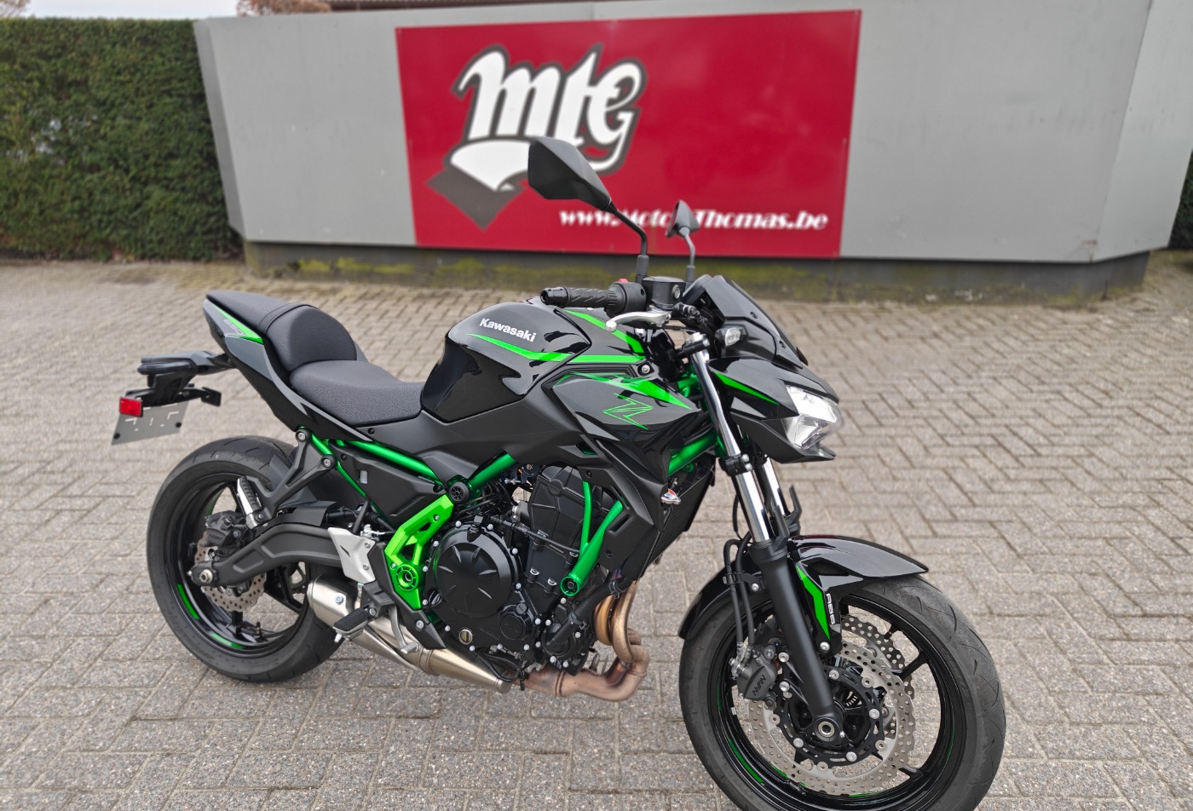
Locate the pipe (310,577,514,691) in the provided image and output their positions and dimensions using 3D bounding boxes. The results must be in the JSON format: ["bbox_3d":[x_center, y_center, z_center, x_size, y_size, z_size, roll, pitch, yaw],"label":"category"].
[{"bbox_3d":[-0.412,0.495,1.783,0.520,0.155,0.140,20,13,18],"label":"pipe"}]

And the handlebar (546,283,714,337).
[{"bbox_3d":[0.113,-0.193,1.628,0.170,0.095,0.750,7,9,20],"label":"handlebar"}]

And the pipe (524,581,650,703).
[{"bbox_3d":[-0.015,0.475,1.745,0.270,0.295,0.180,7,9,20],"label":"pipe"}]

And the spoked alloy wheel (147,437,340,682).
[{"bbox_3d":[-0.859,0.385,2.073,0.624,0.624,0.160,7,9,20],"label":"spoked alloy wheel"}]

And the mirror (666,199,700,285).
[{"bbox_3d":[0.196,-0.371,1.883,0.125,0.205,0.240,7,9,20],"label":"mirror"}]

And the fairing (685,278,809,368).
[{"bbox_3d":[0.292,-0.160,1.562,0.215,0.165,0.230,7,9,20],"label":"fairing"}]

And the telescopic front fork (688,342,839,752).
[{"bbox_3d":[0.338,0.229,1.590,0.120,0.790,0.260,-18,0,22],"label":"telescopic front fork"}]

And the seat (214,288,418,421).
[{"bbox_3d":[-0.655,-0.119,1.935,0.655,0.250,0.270,7,9,20],"label":"seat"}]

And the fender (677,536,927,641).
[{"bbox_3d":[0.387,0.365,1.587,0.440,0.265,0.180,7,9,20],"label":"fender"}]

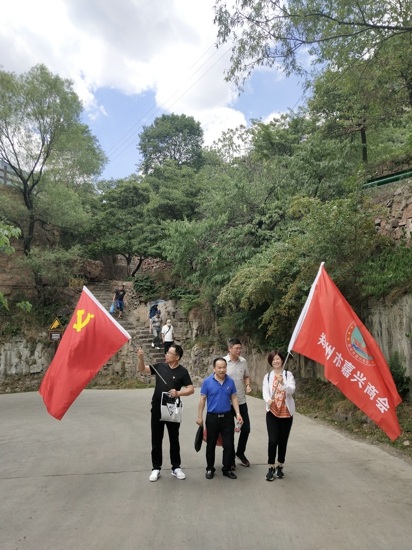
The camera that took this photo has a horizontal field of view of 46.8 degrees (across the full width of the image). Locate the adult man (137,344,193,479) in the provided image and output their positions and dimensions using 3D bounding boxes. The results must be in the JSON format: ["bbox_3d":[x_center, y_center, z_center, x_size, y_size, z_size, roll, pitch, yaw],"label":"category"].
[{"bbox_3d":[-0.529,1.787,6.293,0.740,1.720,0.500,-1,-8,5],"label":"adult man"}]

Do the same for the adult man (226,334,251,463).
[{"bbox_3d":[0.417,1.827,6.860,0.460,1.794,0.420,3,-8,-20],"label":"adult man"}]

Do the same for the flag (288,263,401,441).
[{"bbox_3d":[1.751,0.960,5.980,1.370,2.150,0.400,0,-8,0],"label":"flag"}]

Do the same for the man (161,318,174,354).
[{"bbox_3d":[-1.484,2.574,18.479,0.500,1.690,0.420,1,-8,-10],"label":"man"}]

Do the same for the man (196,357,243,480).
[{"bbox_3d":[0.177,1.884,6.353,0.580,1.545,0.420,1,-8,-8],"label":"man"}]

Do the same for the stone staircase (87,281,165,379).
[{"bbox_3d":[-3.943,2.175,22.400,2.300,4.935,10.539,3,-8,-24],"label":"stone staircase"}]

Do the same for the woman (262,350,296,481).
[{"bbox_3d":[0.957,1.837,6.314,0.430,1.627,0.400,0,-8,-3],"label":"woman"}]

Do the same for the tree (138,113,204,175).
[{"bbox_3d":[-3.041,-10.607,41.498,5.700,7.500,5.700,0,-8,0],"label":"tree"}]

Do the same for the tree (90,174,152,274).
[{"bbox_3d":[-4.965,-2.903,28.404,3.900,6.037,3.900,0,-8,0],"label":"tree"}]

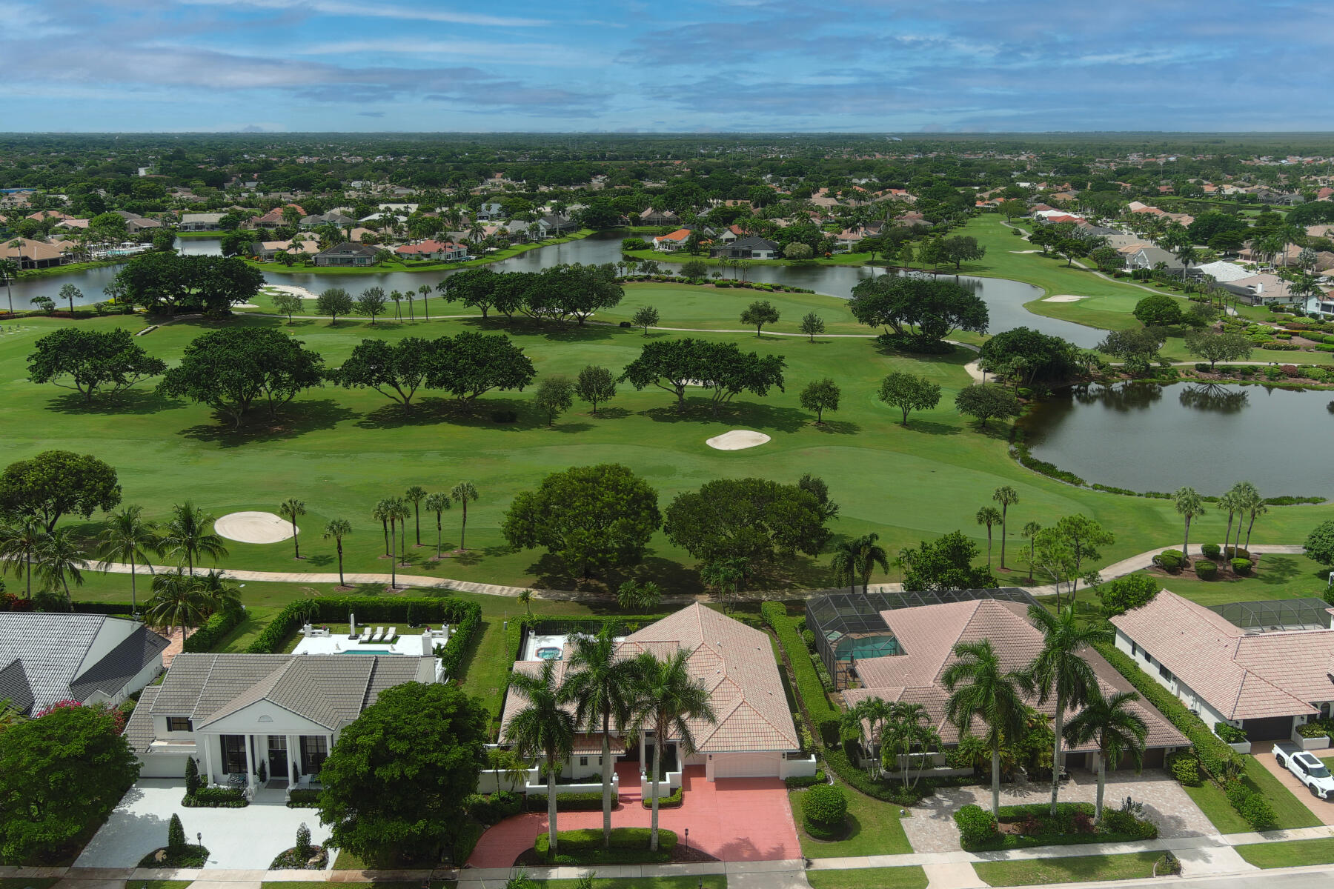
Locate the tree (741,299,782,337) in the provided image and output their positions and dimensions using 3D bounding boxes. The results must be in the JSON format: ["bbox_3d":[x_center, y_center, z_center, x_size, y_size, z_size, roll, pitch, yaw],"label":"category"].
[{"bbox_3d":[21.162,-28.827,245.521,9.243,8.442,9.243,0,16,0],"label":"tree"}]

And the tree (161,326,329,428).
[{"bbox_3d":[-75.260,-12.170,187.720,27.070,15.760,24.360,-7,18,-21],"label":"tree"}]

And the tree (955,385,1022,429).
[{"bbox_3d":[50.680,-5.975,170.257,10.146,6.912,10.146,0,16,0],"label":"tree"}]

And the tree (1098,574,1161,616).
[{"bbox_3d":[43.391,14.971,101.363,5.514,5.459,5.514,0,16,0],"label":"tree"}]

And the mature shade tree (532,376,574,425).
[{"bbox_3d":[-19.420,-7.300,183.300,6.710,8.880,6.710,-2,16,-6],"label":"mature shade tree"}]

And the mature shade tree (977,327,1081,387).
[{"bbox_3d":[71.934,-17.680,214.642,19.500,11.210,17.680,0,16,0],"label":"mature shade tree"}]

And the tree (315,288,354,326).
[{"bbox_3d":[-88.690,-37.071,287.006,9.845,9.832,9.845,-5,17,-17],"label":"tree"}]

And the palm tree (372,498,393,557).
[{"bbox_3d":[-33.441,9.902,127.342,2.880,7.380,2.880,0,16,0],"label":"palm tree"}]

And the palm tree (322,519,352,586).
[{"bbox_3d":[-33.833,11.192,110.902,2.867,7.346,2.867,0,16,0],"label":"palm tree"}]

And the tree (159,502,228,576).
[{"bbox_3d":[-49.921,12.226,114.354,6.755,12.529,6.755,-8,18,-25],"label":"tree"}]

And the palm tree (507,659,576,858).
[{"bbox_3d":[-8.487,21.645,73.616,4.950,15.050,4.950,0,16,0],"label":"palm tree"}]

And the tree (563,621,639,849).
[{"bbox_3d":[-4.445,20.437,73.788,5.560,17.280,5.560,0,16,0],"label":"tree"}]

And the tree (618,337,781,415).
[{"bbox_3d":[5.844,-11.246,177.924,27.353,12.718,16.959,0,16,0],"label":"tree"}]

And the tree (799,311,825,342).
[{"bbox_3d":[34.860,-28.040,256.620,5.920,7.380,5.920,2,16,7],"label":"tree"}]

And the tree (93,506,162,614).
[{"bbox_3d":[-56.930,12.441,114.361,6.100,12.120,6.100,-9,18,-27],"label":"tree"}]

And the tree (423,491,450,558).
[{"bbox_3d":[-27.219,9.659,127.972,2.960,8.340,2.960,0,16,0],"label":"tree"}]

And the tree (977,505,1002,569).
[{"bbox_3d":[36.428,11.205,122.082,2.820,8.690,2.820,0,16,0],"label":"tree"}]

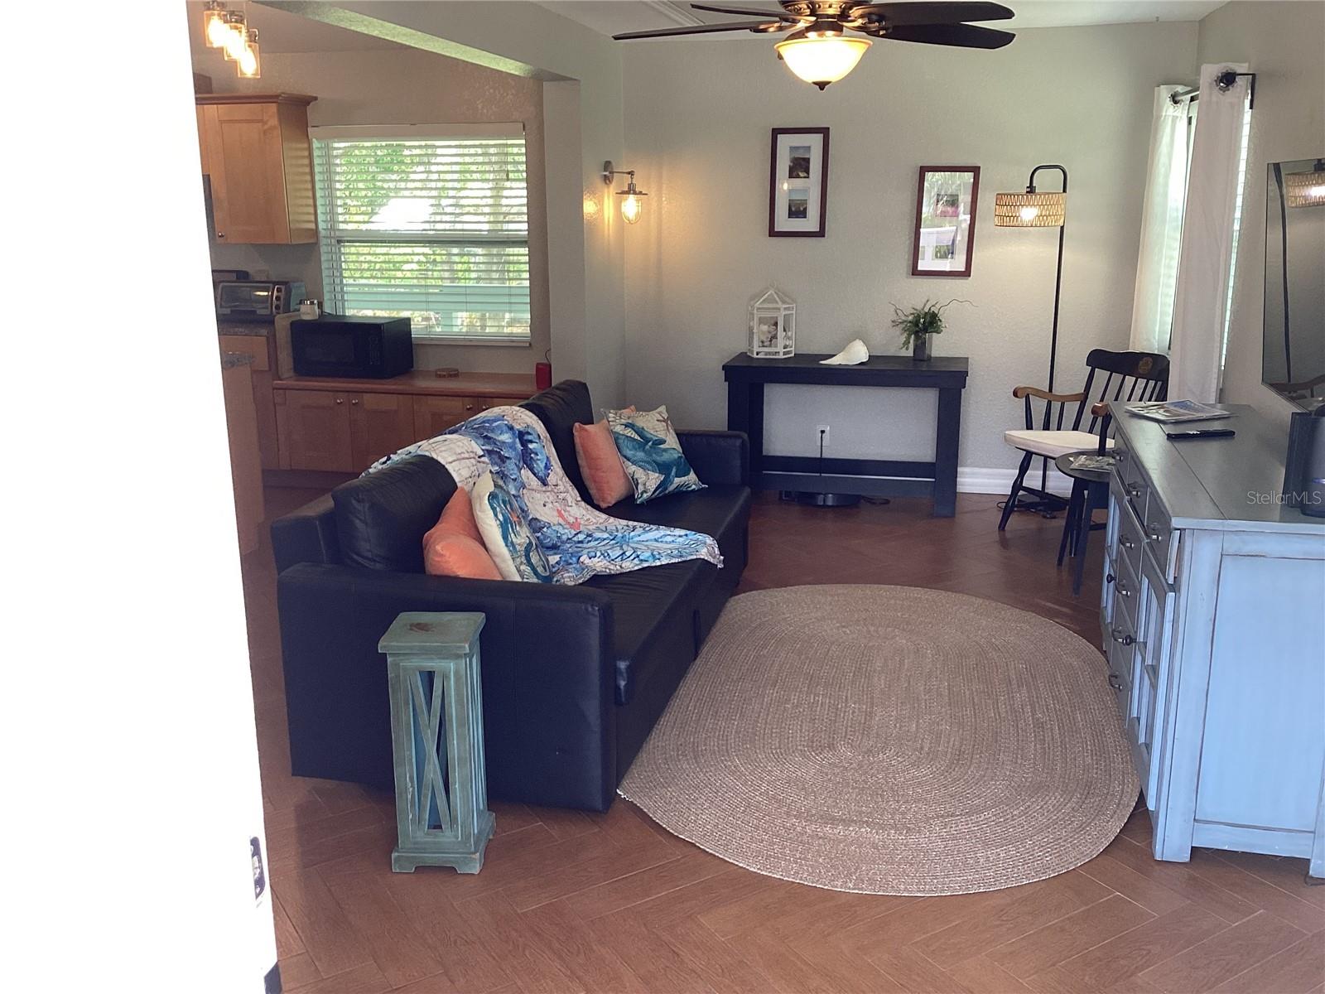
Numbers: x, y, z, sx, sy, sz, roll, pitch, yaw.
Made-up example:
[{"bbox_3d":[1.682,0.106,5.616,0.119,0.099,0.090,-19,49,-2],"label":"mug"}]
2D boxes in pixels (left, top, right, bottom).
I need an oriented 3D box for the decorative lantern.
[{"bbox_3d":[0.605,-0.961,6.493,0.240,0.385,0.215,3,14,14],"label":"decorative lantern"}]

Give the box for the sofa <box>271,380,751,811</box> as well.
[{"bbox_3d":[-0.374,0.129,4.120,1.040,0.860,2.270,3,14,14],"label":"sofa"}]

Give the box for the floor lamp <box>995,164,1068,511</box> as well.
[{"bbox_3d":[1.886,-0.796,6.080,0.420,1.740,0.360,-2,13,-8],"label":"floor lamp"}]

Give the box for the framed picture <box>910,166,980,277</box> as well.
[{"bbox_3d":[1.504,-1.458,6.301,0.308,0.570,0.025,3,14,14],"label":"framed picture"}]

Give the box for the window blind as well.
[{"bbox_3d":[-1.408,-1.505,6.855,1.310,1.200,0.060,3,14,14],"label":"window blind"}]

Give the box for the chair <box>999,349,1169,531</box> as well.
[{"bbox_3d":[1.995,-0.228,5.558,0.540,0.870,0.600,-7,15,-25],"label":"chair"}]

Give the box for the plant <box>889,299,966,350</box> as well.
[{"bbox_3d":[1.410,-0.911,6.299,0.380,0.290,0.290,3,14,14],"label":"plant"}]

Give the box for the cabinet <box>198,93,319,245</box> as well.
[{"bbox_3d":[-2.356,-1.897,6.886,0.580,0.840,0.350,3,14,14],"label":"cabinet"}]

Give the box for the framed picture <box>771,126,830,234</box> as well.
[{"bbox_3d":[0.741,-1.706,6.448,0.310,0.570,0.025,3,14,14],"label":"framed picture"}]

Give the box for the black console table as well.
[{"bbox_3d":[0.990,-0.356,6.389,1.240,0.755,0.550,3,14,14],"label":"black console table"}]

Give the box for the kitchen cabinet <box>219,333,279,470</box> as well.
[{"bbox_3d":[-2.353,-0.589,7.050,0.500,0.830,0.600,3,14,14],"label":"kitchen cabinet"}]

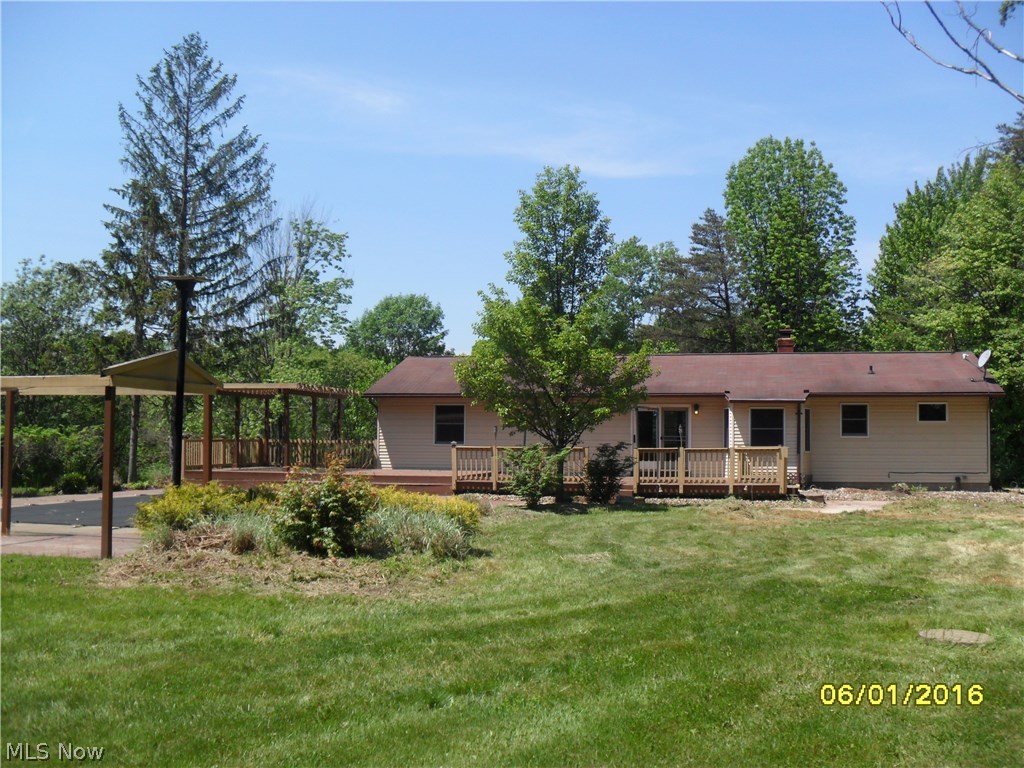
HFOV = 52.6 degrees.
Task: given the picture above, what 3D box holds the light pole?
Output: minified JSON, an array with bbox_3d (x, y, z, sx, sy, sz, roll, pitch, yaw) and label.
[{"bbox_3d":[-5.410,0.350,17.000,0.720,4.230,0.720,0,-2,0],"label":"light pole"}]

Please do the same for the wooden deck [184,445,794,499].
[{"bbox_3d":[-0.767,2.427,30.838,17.000,1.400,6.200,0,-2,9],"label":"wooden deck"}]

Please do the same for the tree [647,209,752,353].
[{"bbox_3d":[9.467,-2.390,52.000,5.400,12.850,5.400,0,-2,0],"label":"tree"}]

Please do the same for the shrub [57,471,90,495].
[{"bbox_3d":[-11.223,2.537,26.500,0.860,0.620,0.850,0,-2,0],"label":"shrub"}]

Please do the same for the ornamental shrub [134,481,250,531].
[{"bbox_3d":[-5.246,2.085,17.000,1.800,0.780,1.400,0,-2,0],"label":"ornamental shrub"}]

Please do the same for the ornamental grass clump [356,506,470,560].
[{"bbox_3d":[-1.341,2.049,14.100,1.500,0.660,1.200,0,-2,0],"label":"ornamental grass clump"}]

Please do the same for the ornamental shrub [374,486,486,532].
[{"bbox_3d":[-1.412,2.097,17.300,1.850,0.750,1.350,0,-2,0],"label":"ornamental shrub"}]

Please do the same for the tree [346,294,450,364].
[{"bbox_3d":[-7.823,-0.704,72.000,7.200,11.040,7.000,0,-2,0],"label":"tree"}]

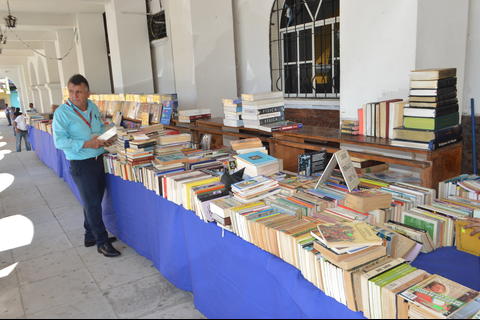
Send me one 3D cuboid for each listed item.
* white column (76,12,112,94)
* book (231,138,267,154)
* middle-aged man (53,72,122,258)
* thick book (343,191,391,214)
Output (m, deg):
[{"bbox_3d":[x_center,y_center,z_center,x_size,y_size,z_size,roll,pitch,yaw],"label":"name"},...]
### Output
[{"bbox_3d":[-3.721,-1.882,9.320,0.591,3.421,0.591,-11,14,-34],"label":"white column"},{"bbox_3d":[0.070,-0.101,2.800,0.260,0.115,0.170,-7,12,-17],"label":"book"},{"bbox_3d":[-1.478,0.056,3.462,0.500,1.710,0.490,1,12,21],"label":"middle-aged man"},{"bbox_3d":[0.646,0.200,1.803,0.167,0.069,0.127,-7,12,-21],"label":"thick book"}]

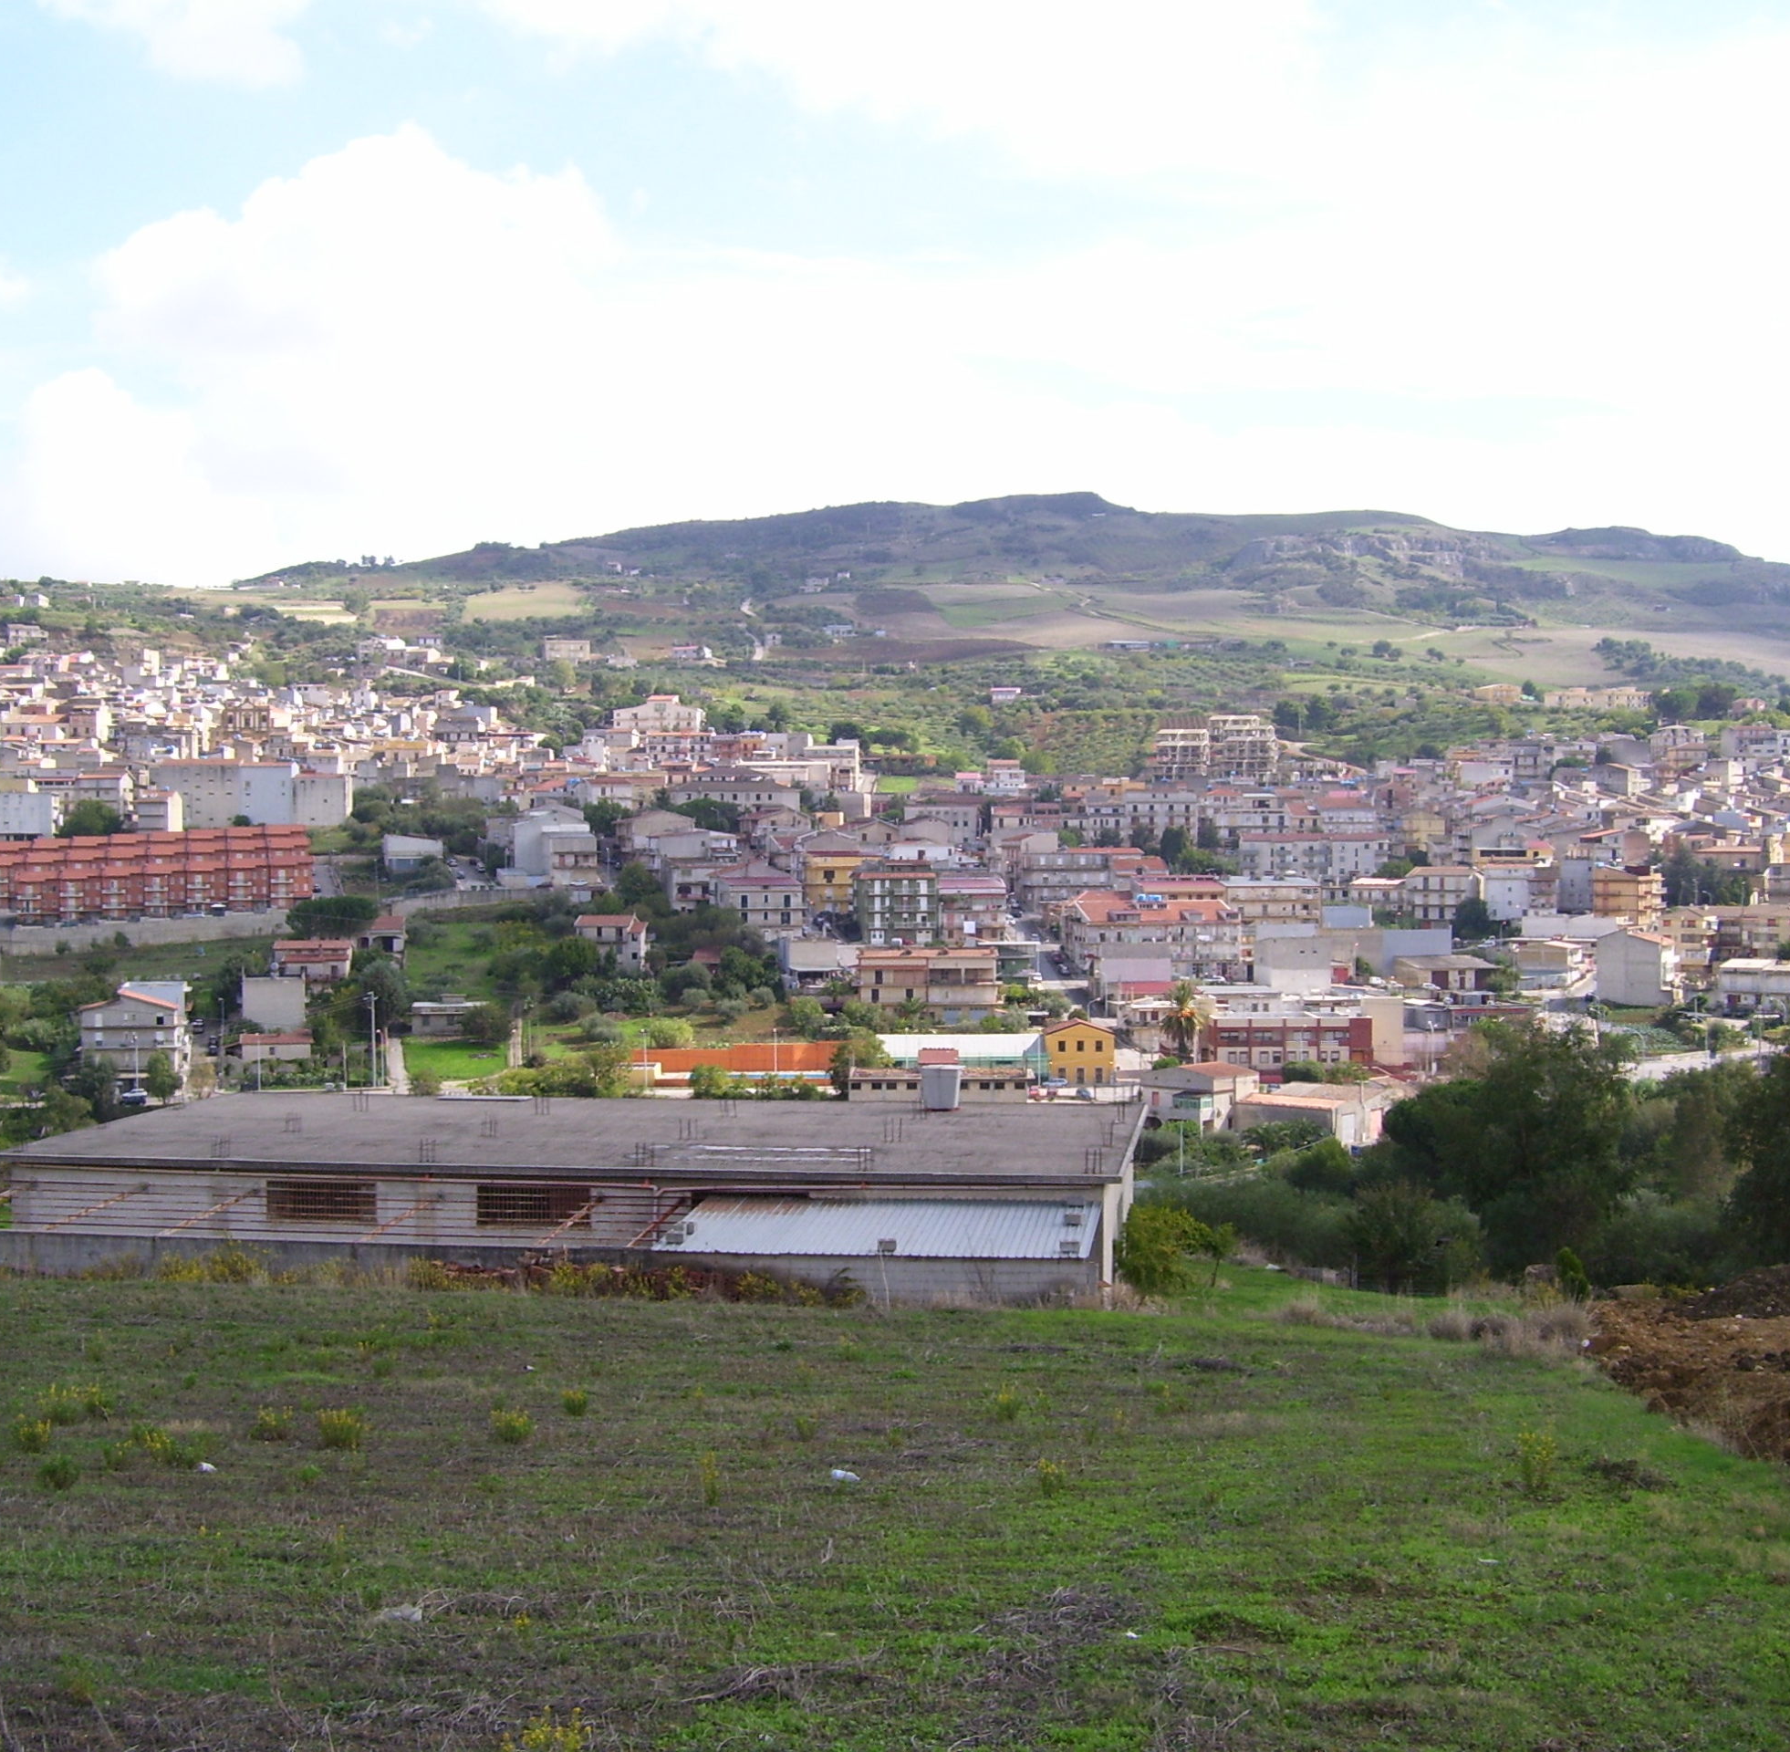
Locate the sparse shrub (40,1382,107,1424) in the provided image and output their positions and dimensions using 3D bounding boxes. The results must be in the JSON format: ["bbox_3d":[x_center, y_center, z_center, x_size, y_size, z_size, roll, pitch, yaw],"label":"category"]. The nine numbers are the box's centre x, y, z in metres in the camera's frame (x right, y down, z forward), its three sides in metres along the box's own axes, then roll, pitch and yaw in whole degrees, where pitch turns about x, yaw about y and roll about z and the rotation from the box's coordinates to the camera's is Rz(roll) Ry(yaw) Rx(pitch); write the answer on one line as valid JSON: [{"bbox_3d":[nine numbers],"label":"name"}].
[{"bbox_3d":[-7.506,4.821,22.823,0.612,0.361,0.520,0,1,-18],"label":"sparse shrub"}]

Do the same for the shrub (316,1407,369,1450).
[{"bbox_3d":[-4.521,4.514,20.416,0.430,0.338,0.365,0,1,-13],"label":"shrub"}]

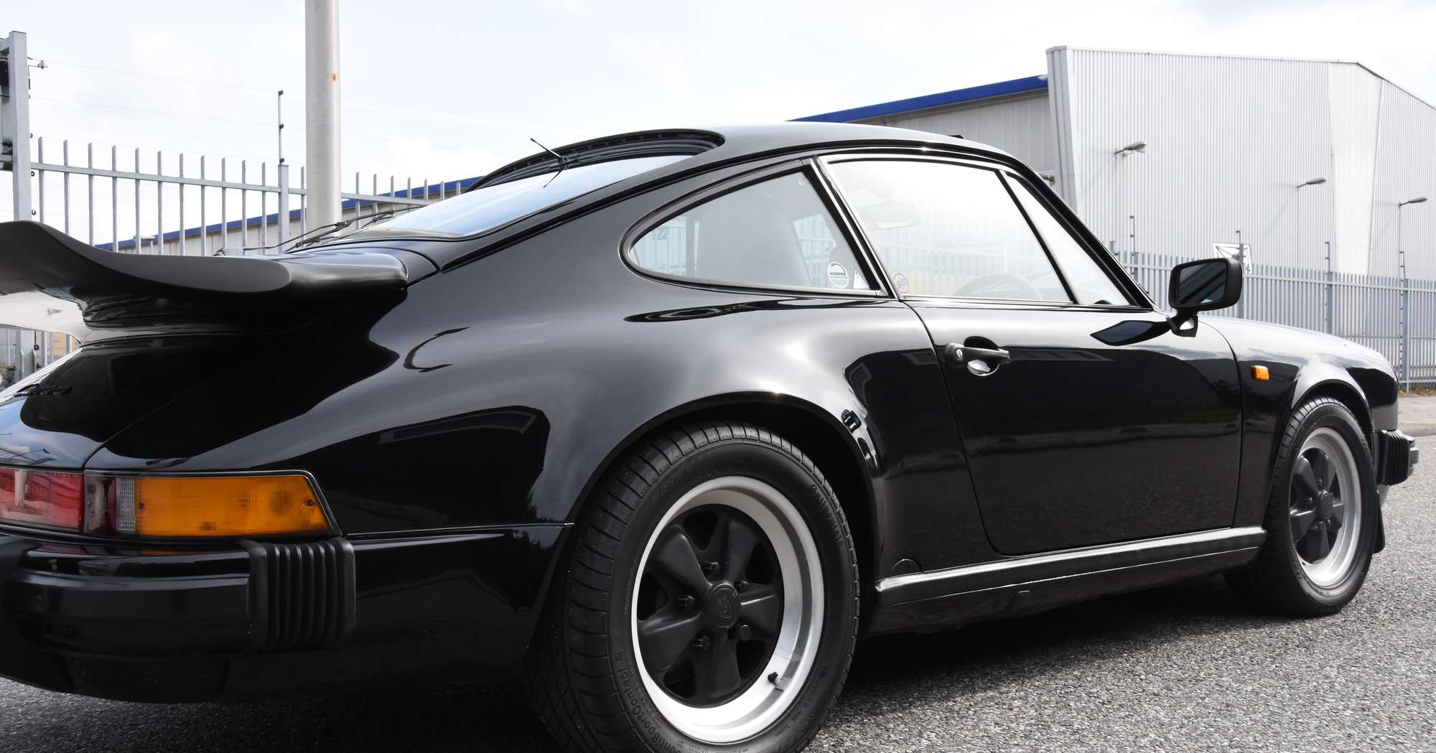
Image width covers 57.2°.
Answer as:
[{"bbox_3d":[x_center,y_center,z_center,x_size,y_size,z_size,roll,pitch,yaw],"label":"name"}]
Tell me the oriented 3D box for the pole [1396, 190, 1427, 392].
[{"bbox_3d":[24.290,-2.981,46.000,0.250,6.700,0.950,-1,0,-42],"label":"pole"}]

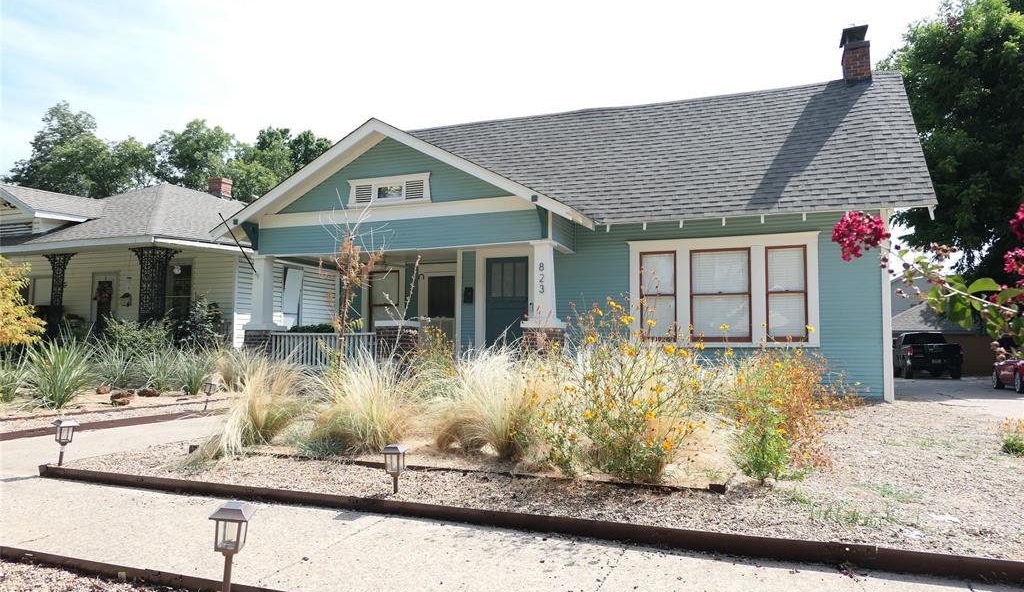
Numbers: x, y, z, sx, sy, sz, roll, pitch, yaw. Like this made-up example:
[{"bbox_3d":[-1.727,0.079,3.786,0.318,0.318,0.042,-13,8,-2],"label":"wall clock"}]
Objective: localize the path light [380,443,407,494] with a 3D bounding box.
[{"bbox_3d":[-0.718,1.068,4.202,0.142,0.302,0.142,-2,-3,3],"label":"path light"}]

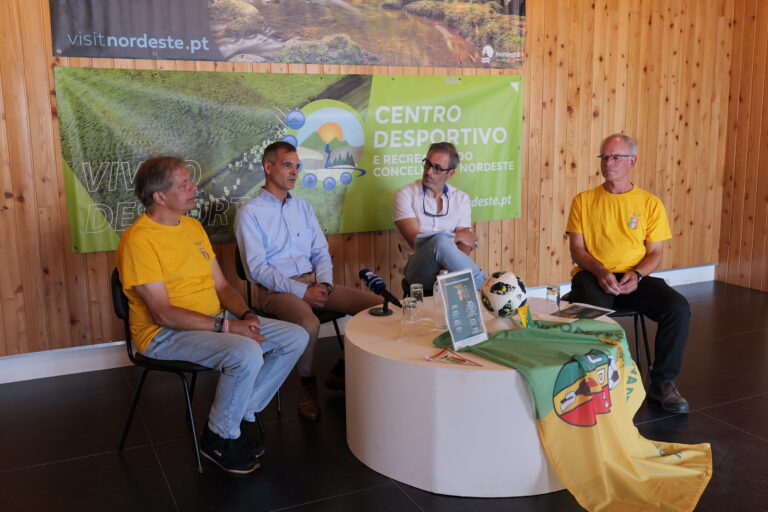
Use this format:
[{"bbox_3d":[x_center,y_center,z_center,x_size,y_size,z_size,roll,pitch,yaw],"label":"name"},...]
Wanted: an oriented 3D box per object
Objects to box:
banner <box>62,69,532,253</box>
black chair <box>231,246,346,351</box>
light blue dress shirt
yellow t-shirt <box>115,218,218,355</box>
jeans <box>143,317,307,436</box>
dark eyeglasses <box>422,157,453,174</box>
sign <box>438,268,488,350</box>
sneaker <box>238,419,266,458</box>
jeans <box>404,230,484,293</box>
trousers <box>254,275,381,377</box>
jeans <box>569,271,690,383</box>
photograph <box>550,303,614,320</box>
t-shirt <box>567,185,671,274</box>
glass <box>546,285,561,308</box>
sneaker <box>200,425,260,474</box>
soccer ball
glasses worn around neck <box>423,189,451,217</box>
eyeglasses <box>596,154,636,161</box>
[{"bbox_3d":[-0.386,-0.643,4.682,3.000,1.000,0.030,-5,11,-24],"label":"banner"},{"bbox_3d":[-0.482,0.319,3.808,0.470,0.810,0.560,-8,12,-36],"label":"black chair"},{"bbox_3d":[-0.497,-0.062,3.730,0.420,0.540,0.480,8,13,41],"label":"light blue dress shirt"},{"bbox_3d":[-0.901,0.099,3.150,0.330,0.560,0.470,5,11,29],"label":"yellow t-shirt"},{"bbox_3d":[-0.676,0.505,3.081,0.620,0.530,0.450,4,11,27],"label":"jeans"},{"bbox_3d":[0.303,-0.506,4.169,0.140,0.045,0.140,24,18,24],"label":"dark eyeglasses"},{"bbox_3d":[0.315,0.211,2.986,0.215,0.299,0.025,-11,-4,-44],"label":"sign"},{"bbox_3d":[-0.609,0.771,3.201,0.300,0.118,0.108,9,14,44],"label":"sneaker"},{"bbox_3d":[0.341,0.202,4.204,0.470,0.660,0.600,-2,10,-5],"label":"jeans"},{"bbox_3d":[-0.320,0.321,3.726,0.600,0.500,0.620,-11,14,-44],"label":"trousers"},{"bbox_3d":[1.187,0.332,3.762,0.540,0.530,0.620,1,10,8],"label":"jeans"},{"bbox_3d":[0.937,0.265,3.507,0.213,0.006,0.279,8,14,41],"label":"photograph"},{"bbox_3d":[1.205,-0.125,3.820,0.520,0.500,0.300,4,11,26],"label":"t-shirt"},{"bbox_3d":[0.812,0.197,3.571,0.064,0.095,0.064,-1,10,0],"label":"glass"},{"bbox_3d":[-0.654,0.789,3.128,0.305,0.125,0.110,8,13,42],"label":"sneaker"},{"bbox_3d":[0.554,0.178,3.430,0.214,0.214,0.214,-1,10,0],"label":"soccer ball"},{"bbox_3d":[0.289,-0.300,4.110,0.140,0.155,0.045,1,-6,4],"label":"glasses worn around neck"},{"bbox_3d":[1.165,-0.491,3.740,0.140,0.042,0.145,7,13,39],"label":"eyeglasses"}]

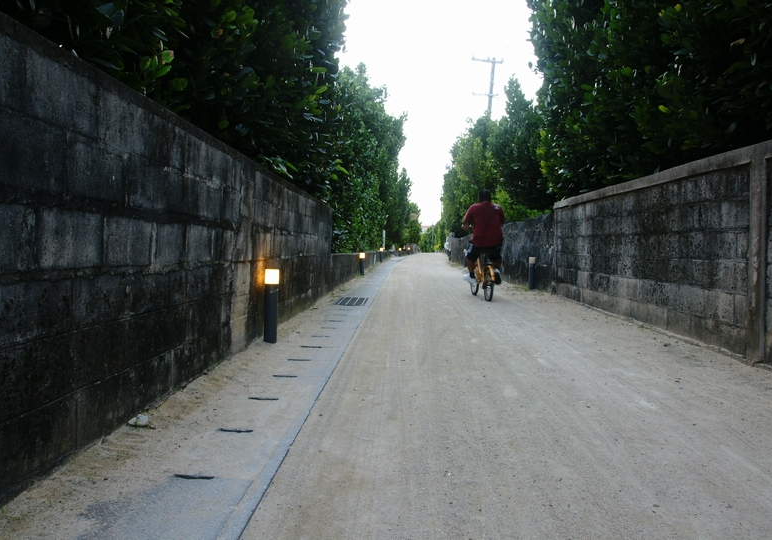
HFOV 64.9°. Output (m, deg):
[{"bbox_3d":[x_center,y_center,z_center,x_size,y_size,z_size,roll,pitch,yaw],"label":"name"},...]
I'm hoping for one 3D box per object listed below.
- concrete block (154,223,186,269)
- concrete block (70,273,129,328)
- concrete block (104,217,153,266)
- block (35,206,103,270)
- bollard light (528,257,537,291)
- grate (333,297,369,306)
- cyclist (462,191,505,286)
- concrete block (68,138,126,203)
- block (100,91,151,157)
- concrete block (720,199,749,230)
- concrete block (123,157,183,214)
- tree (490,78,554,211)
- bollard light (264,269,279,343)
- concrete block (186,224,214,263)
[{"bbox_3d":[-1.074,-0.125,2.808,0.165,0.190,0.385,0,2,2],"label":"concrete block"},{"bbox_3d":[-1.099,0.101,2.194,0.165,0.190,0.405,0,2,2],"label":"concrete block"},{"bbox_3d":[-1.078,-0.110,2.389,0.150,0.189,0.413,1,2,1],"label":"concrete block"},{"bbox_3d":[-1.088,-0.098,1.965,0.150,0.188,0.388,1,2,1],"label":"block"},{"bbox_3d":[2.486,0.056,10.291,0.102,0.540,0.102,0,2,2],"label":"bollard light"},{"bbox_3d":[-0.423,0.438,7.919,0.380,0.045,1.070,0,2,1],"label":"grate"},{"bbox_3d":[1.348,-0.459,8.400,0.570,1.290,0.750,1,2,-1],"label":"cyclist"},{"bbox_3d":[-1.096,-0.353,2.150,0.165,0.203,0.405,0,2,2],"label":"concrete block"},{"bbox_3d":[-1.087,-0.561,2.362,0.165,0.190,0.405,0,2,2],"label":"block"},{"bbox_3d":[2.299,-0.352,3.865,0.150,0.186,0.357,1,2,2],"label":"concrete block"},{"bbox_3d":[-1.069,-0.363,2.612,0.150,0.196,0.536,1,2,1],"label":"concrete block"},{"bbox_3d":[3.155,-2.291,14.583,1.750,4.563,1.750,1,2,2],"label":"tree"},{"bbox_3d":[-0.840,0.254,4.421,0.100,0.530,0.100,0,2,2],"label":"bollard light"},{"bbox_3d":[-1.058,-0.140,3.227,0.150,0.194,0.407,1,2,1],"label":"concrete block"}]

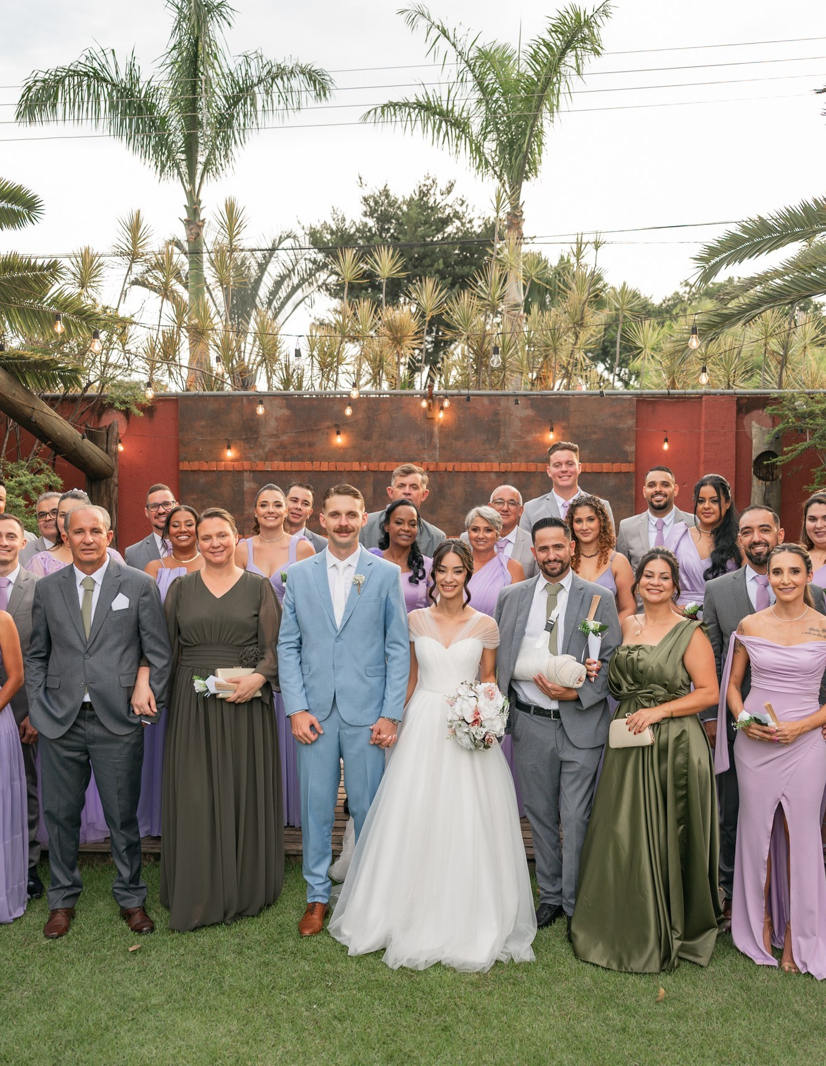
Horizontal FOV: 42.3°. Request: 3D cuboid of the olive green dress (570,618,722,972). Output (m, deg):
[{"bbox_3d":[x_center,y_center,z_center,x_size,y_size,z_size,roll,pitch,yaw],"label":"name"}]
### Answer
[{"bbox_3d":[0.934,0.984,4.275,0.580,1.270,0.580,1,4,11],"label":"olive green dress"}]

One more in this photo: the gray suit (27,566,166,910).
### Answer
[{"bbox_3d":[-1.304,0.840,4.405,0.600,1.460,0.340,-1,4,-12],"label":"gray suit"}]

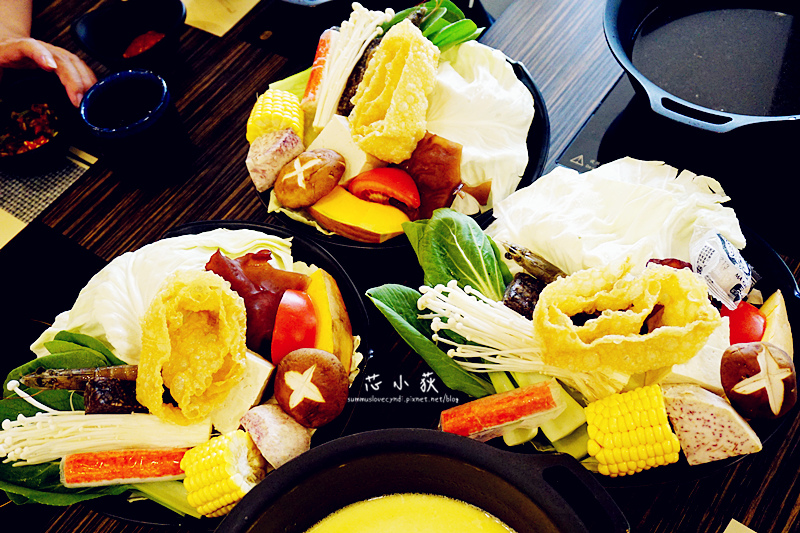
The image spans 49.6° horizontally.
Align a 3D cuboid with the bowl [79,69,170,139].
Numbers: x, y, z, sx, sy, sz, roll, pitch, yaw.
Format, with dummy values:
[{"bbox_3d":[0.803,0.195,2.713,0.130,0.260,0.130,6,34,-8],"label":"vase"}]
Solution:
[{"bbox_3d":[-0.237,-0.129,0.775,0.081,0.053,0.081,-11,52,0],"label":"bowl"}]

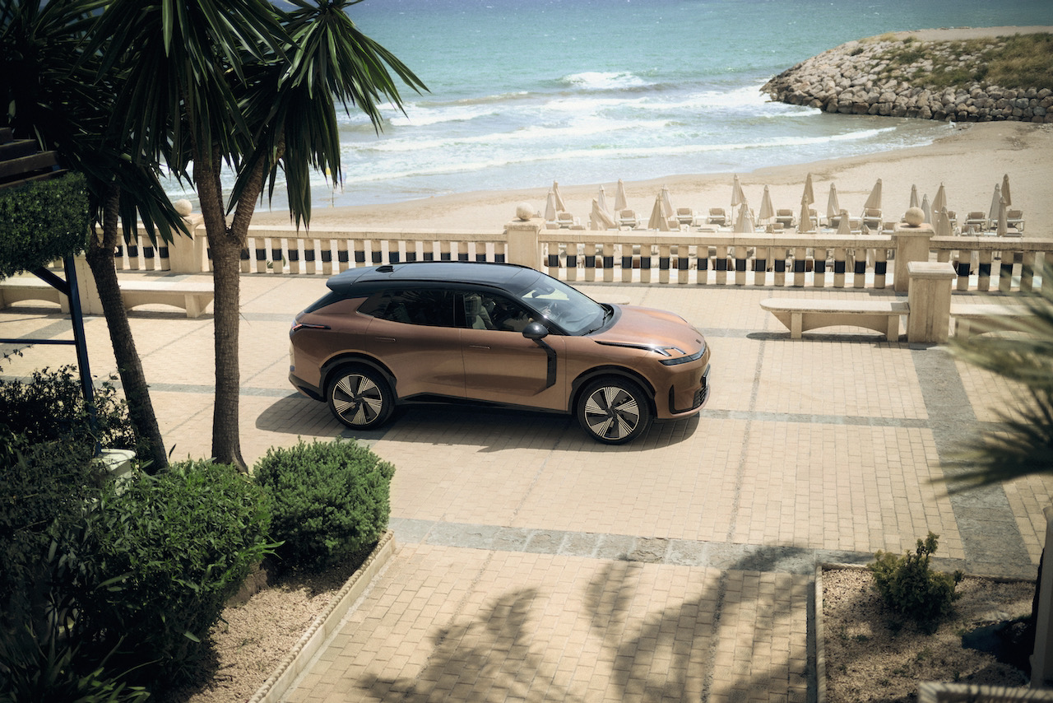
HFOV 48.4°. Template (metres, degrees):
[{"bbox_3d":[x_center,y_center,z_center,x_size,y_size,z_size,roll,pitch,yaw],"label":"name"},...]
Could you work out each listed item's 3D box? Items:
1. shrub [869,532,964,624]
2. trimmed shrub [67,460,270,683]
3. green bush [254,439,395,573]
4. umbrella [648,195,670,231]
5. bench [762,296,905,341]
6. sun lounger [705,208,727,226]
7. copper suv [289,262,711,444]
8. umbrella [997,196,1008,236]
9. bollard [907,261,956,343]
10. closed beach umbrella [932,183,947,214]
[{"bbox_3d":[2.876,1.620,8.617,0.680,0.570,0.660,2,17,13],"label":"shrub"},{"bbox_3d":[-2.467,1.478,8.289,1.360,1.340,1.400,2,17,13],"label":"trimmed shrub"},{"bbox_3d":[-1.702,1.224,9.845,1.160,0.920,1.140,2,17,13],"label":"green bush"},{"bbox_3d":[4.712,-4.554,41.523,0.750,2.050,0.700,2,17,13],"label":"umbrella"},{"bbox_3d":[4.224,-0.430,16.146,1.970,0.450,0.570,2,17,13],"label":"bench"},{"bbox_3d":[7.556,-5.465,46.000,0.700,0.730,1.900,2,17,13],"label":"sun lounger"},{"bbox_3d":[-0.328,-0.116,13.324,4.820,1.680,1.950,2,17,14],"label":"copper suv"},{"bbox_3d":[15.794,-4.140,39.051,0.400,2.050,0.400,2,17,13],"label":"umbrella"},{"bbox_3d":[5.451,-0.667,15.842,0.600,1.000,0.600,2,17,13],"label":"bollard"},{"bbox_3d":[14.797,-4.997,41.885,0.550,2.050,0.520,2,17,13],"label":"closed beach umbrella"}]

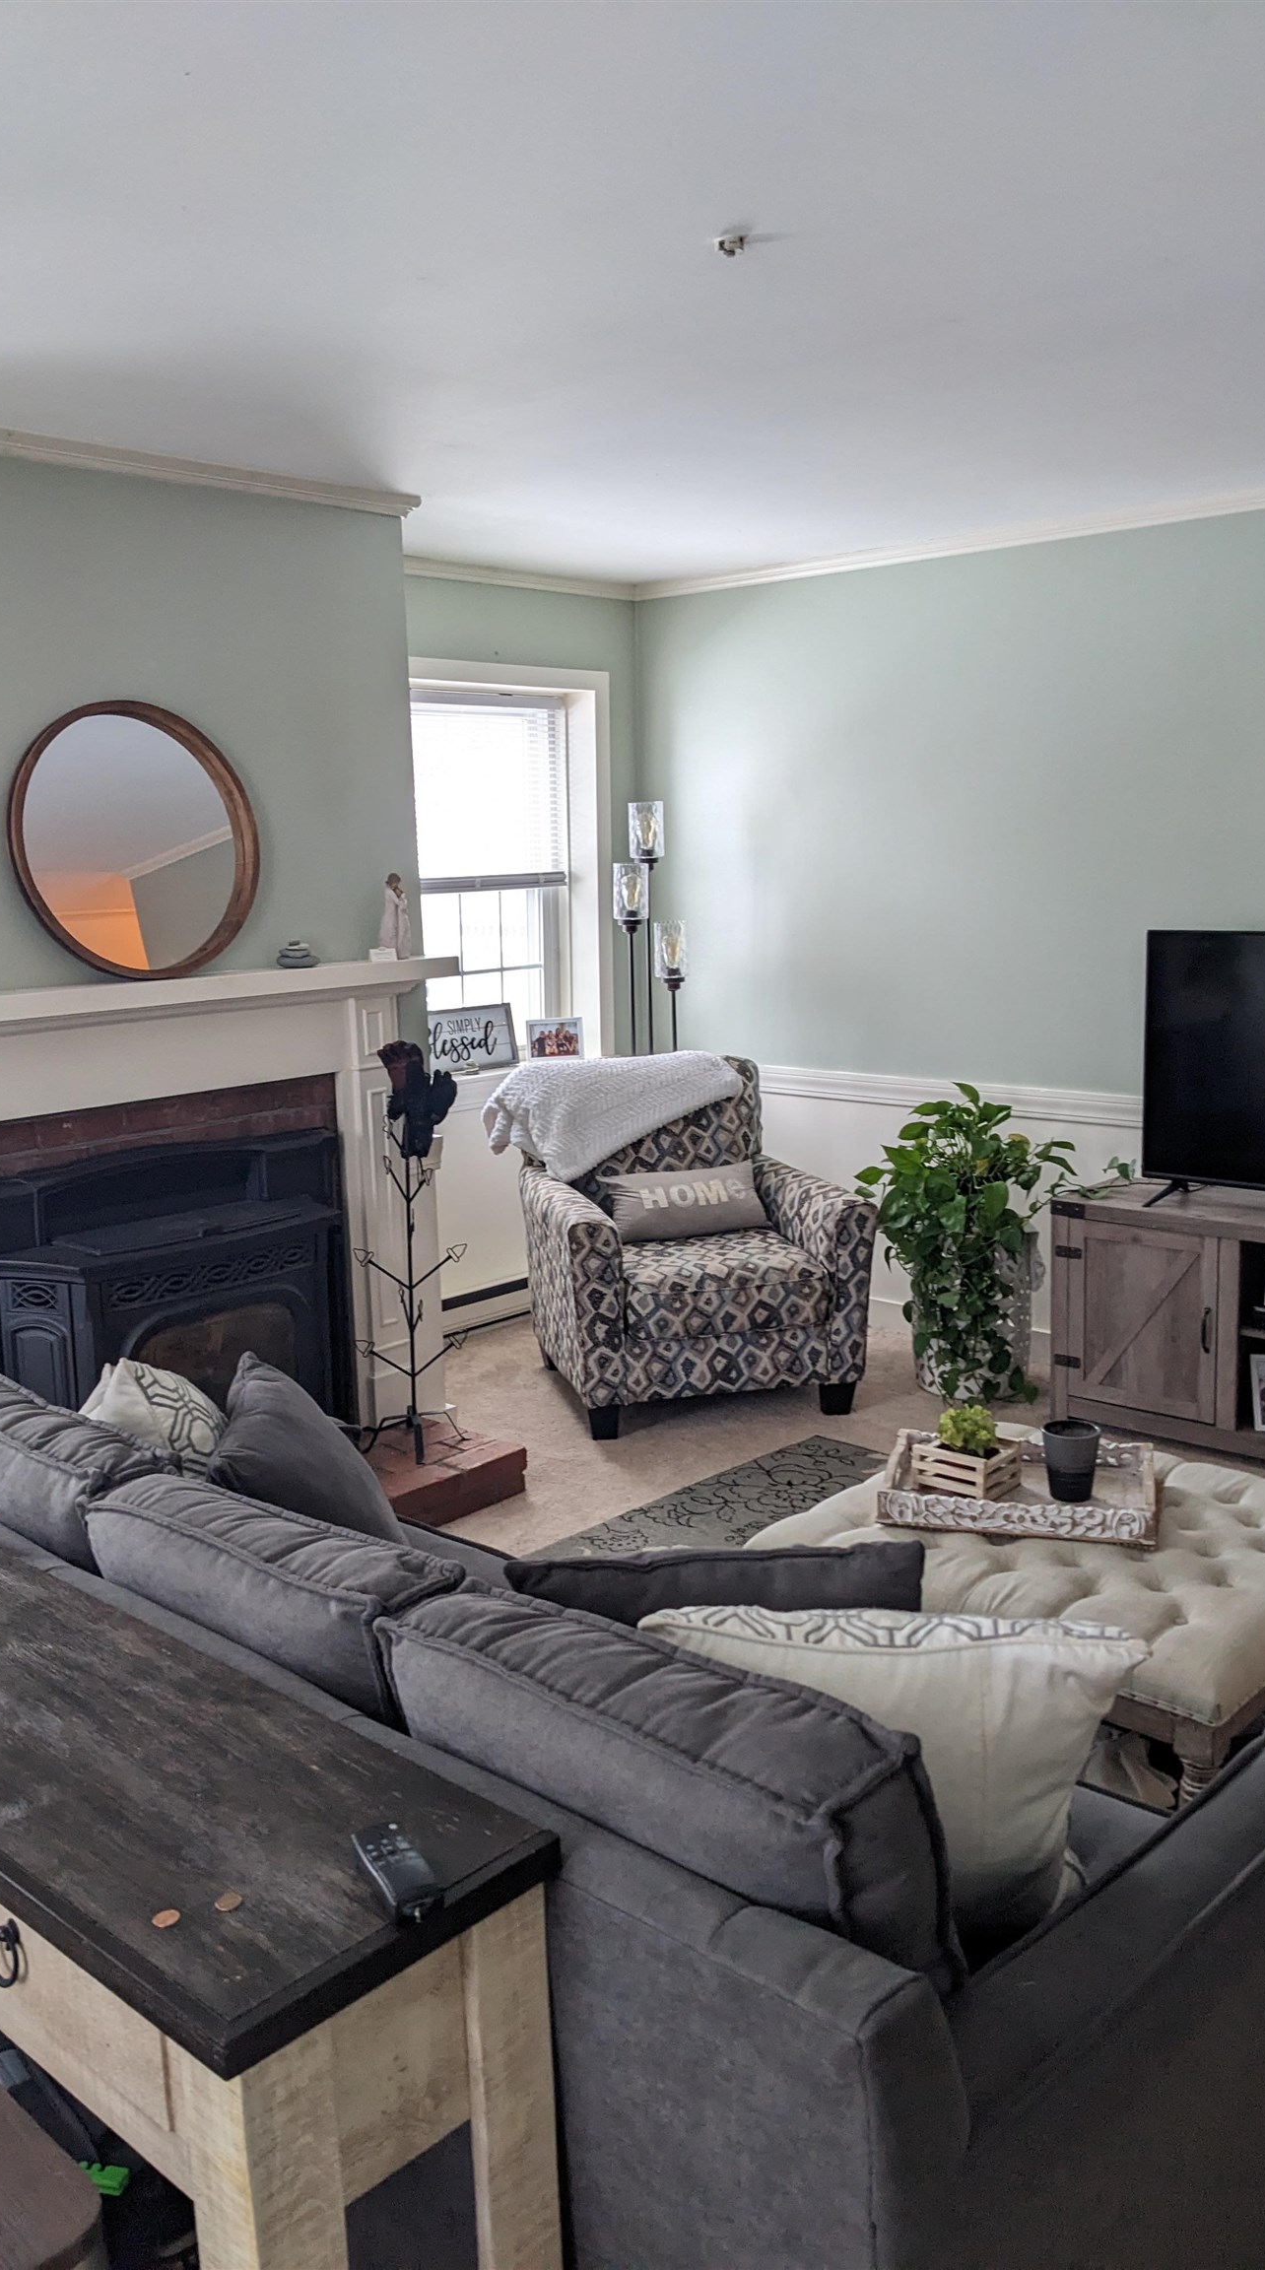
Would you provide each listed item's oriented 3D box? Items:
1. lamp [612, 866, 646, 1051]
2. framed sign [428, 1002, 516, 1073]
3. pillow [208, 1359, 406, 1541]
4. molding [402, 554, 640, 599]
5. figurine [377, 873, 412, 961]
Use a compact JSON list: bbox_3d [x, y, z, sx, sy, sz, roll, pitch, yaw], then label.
[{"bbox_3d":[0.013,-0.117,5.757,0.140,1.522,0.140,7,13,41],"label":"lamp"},{"bbox_3d":[-0.565,-0.309,5.763,0.450,0.205,0.025,-9,2,-39],"label":"framed sign"},{"bbox_3d":[-0.409,0.556,2.409,0.180,0.450,0.460,-35,12,-1],"label":"pillow"},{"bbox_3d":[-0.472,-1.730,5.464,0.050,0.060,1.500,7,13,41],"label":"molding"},{"bbox_3d":[-0.594,-0.543,4.424,0.075,0.217,0.060,-7,11,-30],"label":"figurine"}]

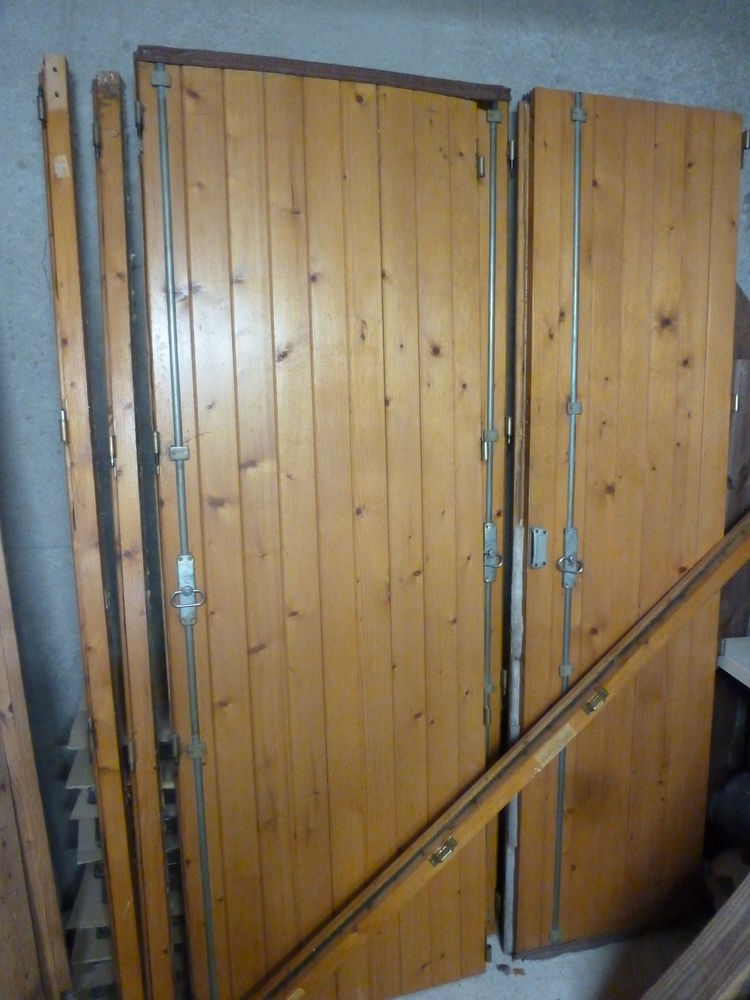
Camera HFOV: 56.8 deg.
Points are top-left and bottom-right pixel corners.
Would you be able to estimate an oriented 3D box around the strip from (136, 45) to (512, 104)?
[{"bbox_3d":[-0.079,-0.848,1.396,0.759,0.035,0.035,-3,6,-17],"label":"strip"}]

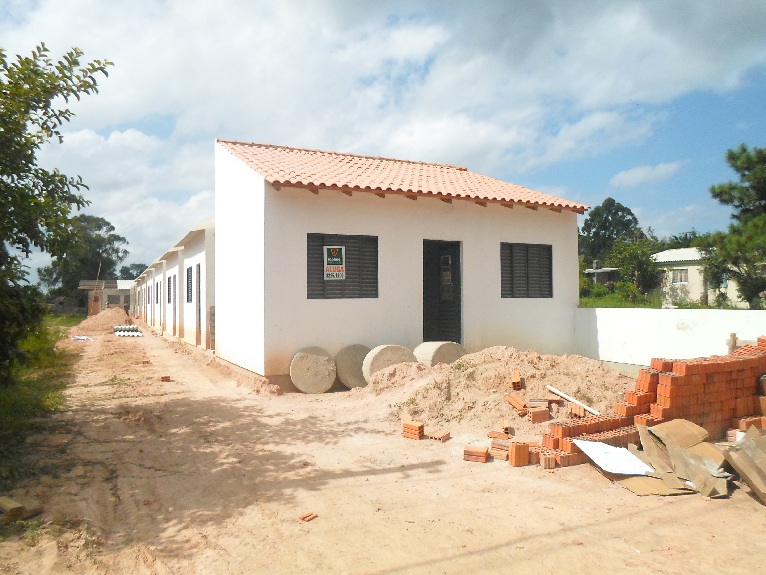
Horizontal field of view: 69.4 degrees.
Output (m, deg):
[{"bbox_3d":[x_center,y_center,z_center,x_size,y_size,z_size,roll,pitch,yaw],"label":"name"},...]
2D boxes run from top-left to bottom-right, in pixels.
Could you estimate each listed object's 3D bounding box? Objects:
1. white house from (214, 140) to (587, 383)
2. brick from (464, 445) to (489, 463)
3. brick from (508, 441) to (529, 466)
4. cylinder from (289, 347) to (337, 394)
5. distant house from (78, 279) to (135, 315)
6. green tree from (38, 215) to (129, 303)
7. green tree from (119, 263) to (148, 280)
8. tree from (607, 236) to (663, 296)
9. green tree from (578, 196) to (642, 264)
[{"bbox_3d":[0.252,-0.874,11.082,6.250,4.720,4.270,0,-2,-27],"label":"white house"},{"bbox_3d":[0.820,1.470,4.857,0.190,0.090,0.140,-1,-2,18],"label":"brick"},{"bbox_3d":[1.214,1.481,4.916,0.140,0.190,0.090,0,-2,-17],"label":"brick"},{"bbox_3d":[-1.028,1.170,7.994,0.640,0.640,0.500,0,-2,-13],"label":"cylinder"},{"bbox_3d":[-25.999,1.047,52.660,5.200,3.600,4.600,0,-2,-27],"label":"distant house"},{"bbox_3d":[-36.802,-2.888,68.000,10.500,12.165,10.500,0,-2,-28],"label":"green tree"},{"bbox_3d":[-41.312,0.000,92.000,6.000,8.312,6.000,0,-2,-24],"label":"green tree"},{"bbox_3d":[13.634,-1.084,30.000,2.900,3.361,2.900,-1,-2,24],"label":"tree"},{"bbox_3d":[25.376,-4.817,62.000,6.900,10.755,6.900,-1,-2,22],"label":"green tree"}]

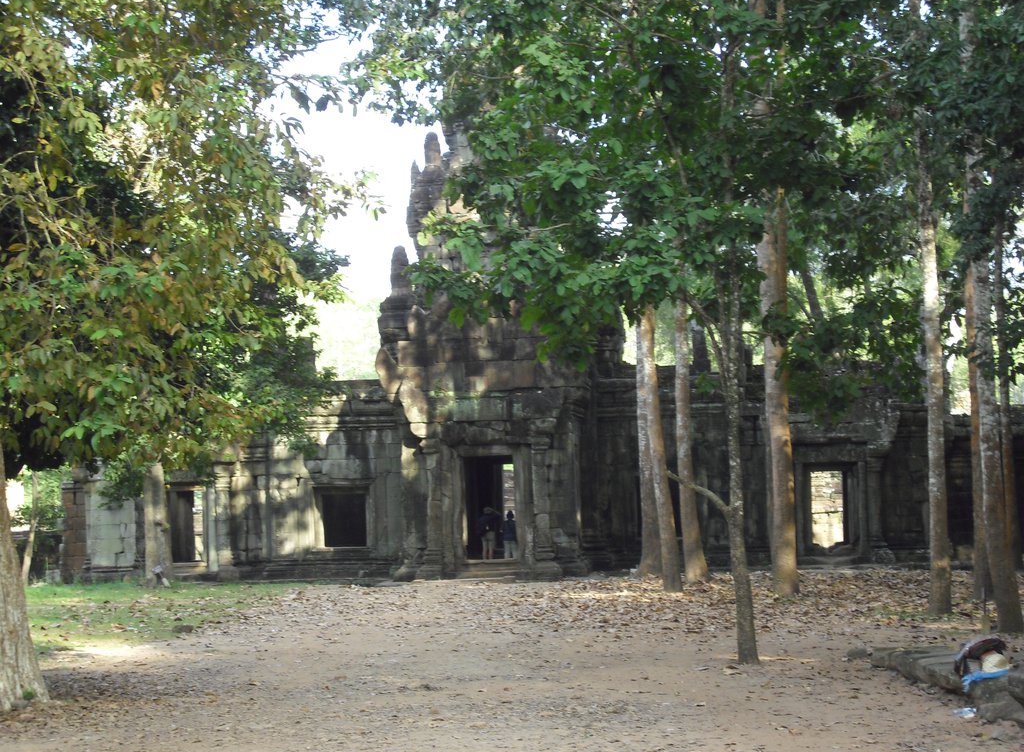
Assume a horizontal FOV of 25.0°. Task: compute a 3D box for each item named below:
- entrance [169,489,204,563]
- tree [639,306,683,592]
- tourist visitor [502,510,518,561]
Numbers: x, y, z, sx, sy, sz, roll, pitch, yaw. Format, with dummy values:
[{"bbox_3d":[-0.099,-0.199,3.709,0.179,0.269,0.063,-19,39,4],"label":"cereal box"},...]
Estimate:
[{"bbox_3d":[-10.439,4.795,74.000,1.150,2.350,0.600,-2,-4,6],"label":"entrance"},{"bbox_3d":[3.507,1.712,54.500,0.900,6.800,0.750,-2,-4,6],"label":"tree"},{"bbox_3d":[-0.048,5.062,73.000,0.500,1.620,0.330,-2,-4,5],"label":"tourist visitor"}]

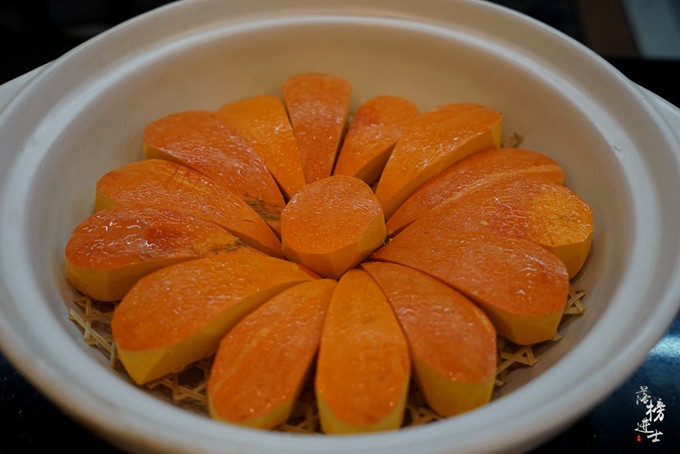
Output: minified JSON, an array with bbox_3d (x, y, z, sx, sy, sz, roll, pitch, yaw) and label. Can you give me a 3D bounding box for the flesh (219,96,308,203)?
[{"bbox_3d":[-0.036,-0.033,0.371,0.033,0.021,0.079,-15,52,-13],"label":"flesh"}]

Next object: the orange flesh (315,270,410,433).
[{"bbox_3d":[0.010,0.053,0.306,0.037,0.021,0.077,1,45,1],"label":"orange flesh"}]

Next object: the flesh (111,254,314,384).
[{"bbox_3d":[-0.055,0.032,0.311,0.081,0.021,0.040,-25,50,-22],"label":"flesh"}]

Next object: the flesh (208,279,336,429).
[{"bbox_3d":[-0.028,0.054,0.306,0.038,0.021,0.076,11,46,11],"label":"flesh"}]

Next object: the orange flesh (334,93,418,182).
[{"bbox_3d":[0.015,-0.039,0.398,0.031,0.021,0.085,18,48,17],"label":"orange flesh"}]

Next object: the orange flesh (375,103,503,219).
[{"bbox_3d":[0.044,-0.035,0.394,0.103,0.021,0.035,-35,55,-30],"label":"orange flesh"}]

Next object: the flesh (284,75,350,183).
[{"bbox_3d":[-0.011,-0.042,0.378,0.037,0.021,0.087,-2,51,-1],"label":"flesh"}]

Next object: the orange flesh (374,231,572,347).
[{"bbox_3d":[0.061,0.022,0.337,0.084,0.021,0.043,22,49,20],"label":"orange flesh"}]

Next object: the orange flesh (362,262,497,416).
[{"bbox_3d":[0.037,0.041,0.300,0.034,0.021,0.071,-19,48,-17],"label":"orange flesh"}]

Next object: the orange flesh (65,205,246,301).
[{"bbox_3d":[-0.086,0.009,0.349,0.080,0.021,0.041,-8,46,-8],"label":"orange flesh"}]

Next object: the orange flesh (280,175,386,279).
[{"bbox_3d":[-0.004,0.003,0.334,0.040,0.025,0.054,25,51,24],"label":"orange flesh"}]

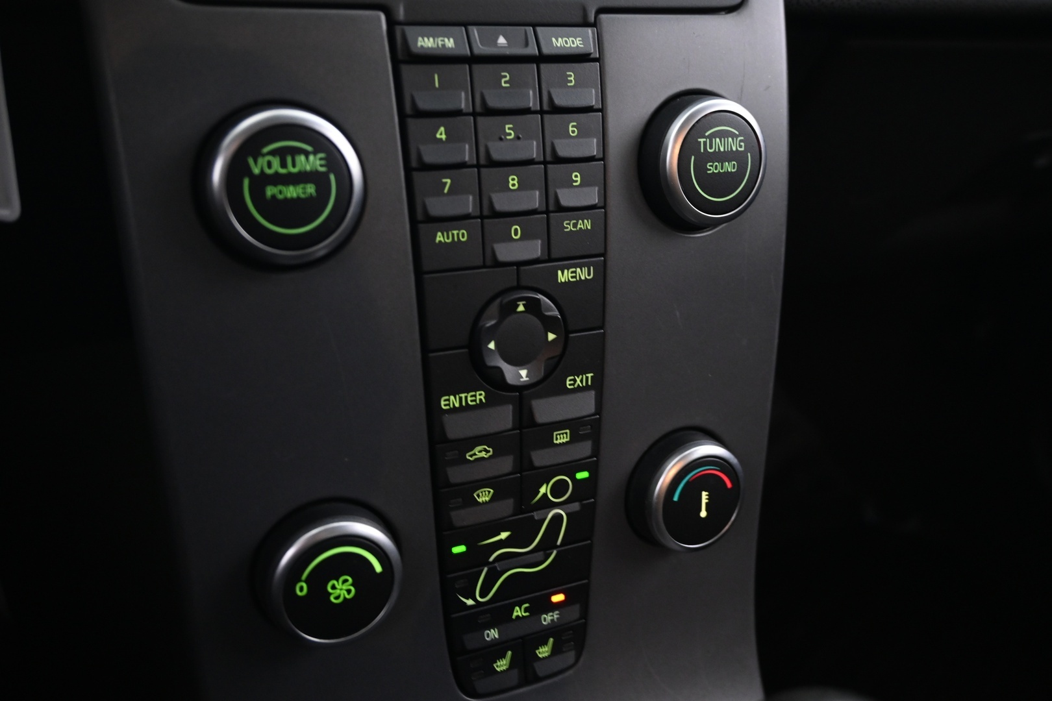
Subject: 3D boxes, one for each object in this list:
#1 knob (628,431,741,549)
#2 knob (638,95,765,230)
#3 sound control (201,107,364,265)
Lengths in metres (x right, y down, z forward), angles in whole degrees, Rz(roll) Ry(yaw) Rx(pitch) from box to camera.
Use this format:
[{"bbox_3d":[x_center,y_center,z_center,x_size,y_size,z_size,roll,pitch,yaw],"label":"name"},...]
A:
[{"bbox_3d":[0.055,0.048,0.312,0.041,0.041,0.014,-8,16,-24],"label":"knob"},{"bbox_3d":[0.056,-0.057,0.286,0.041,0.041,0.014,-8,14,-24],"label":"knob"},{"bbox_3d":[-0.060,-0.041,0.234,0.041,0.041,0.014,-8,14,-24],"label":"sound control"}]

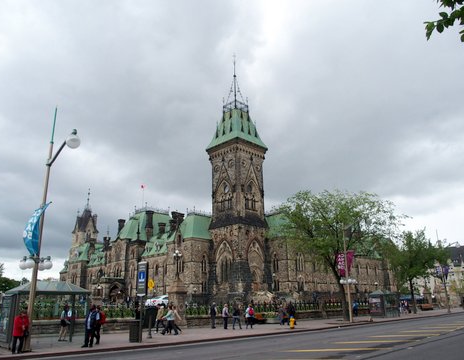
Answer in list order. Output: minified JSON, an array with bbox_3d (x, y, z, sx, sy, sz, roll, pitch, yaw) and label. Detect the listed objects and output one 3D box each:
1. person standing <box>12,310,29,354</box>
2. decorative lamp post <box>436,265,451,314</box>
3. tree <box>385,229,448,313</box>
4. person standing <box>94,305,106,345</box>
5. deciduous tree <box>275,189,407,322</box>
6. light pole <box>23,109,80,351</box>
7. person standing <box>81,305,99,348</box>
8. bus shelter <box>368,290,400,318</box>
[{"bbox_3d":[-8.186,5.874,15.090,0.560,1.597,0.420,16,-24,-42],"label":"person standing"},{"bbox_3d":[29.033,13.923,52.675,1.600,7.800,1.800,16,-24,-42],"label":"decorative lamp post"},{"bbox_3d":[21.988,11.014,47.996,7.400,10.498,7.400,16,-24,-42],"label":"tree"},{"bbox_3d":[-6.117,6.691,17.983,0.550,1.699,0.500,11,-21,-33],"label":"person standing"},{"bbox_3d":[10.768,7.276,39.329,11.500,13.000,11.500,16,-24,-42],"label":"deciduous tree"},{"bbox_3d":[-8.366,1.664,17.625,1.600,11.200,2.400,16,-24,-42],"label":"light pole"},{"bbox_3d":[-6.253,6.482,17.269,0.500,1.730,0.600,16,-24,-42],"label":"person standing"},{"bbox_3d":[15.818,12.864,40.409,3.700,2.627,1.662,16,-24,-42],"label":"bus shelter"}]

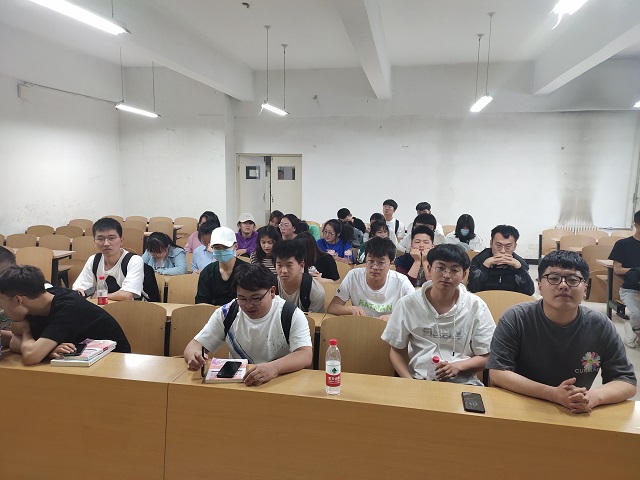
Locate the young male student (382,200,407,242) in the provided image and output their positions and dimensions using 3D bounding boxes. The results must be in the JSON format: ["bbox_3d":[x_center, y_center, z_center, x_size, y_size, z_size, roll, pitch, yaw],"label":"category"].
[{"bbox_3d":[0.985,0.084,5.919,0.480,1.294,0.680,5,10,26],"label":"young male student"}]

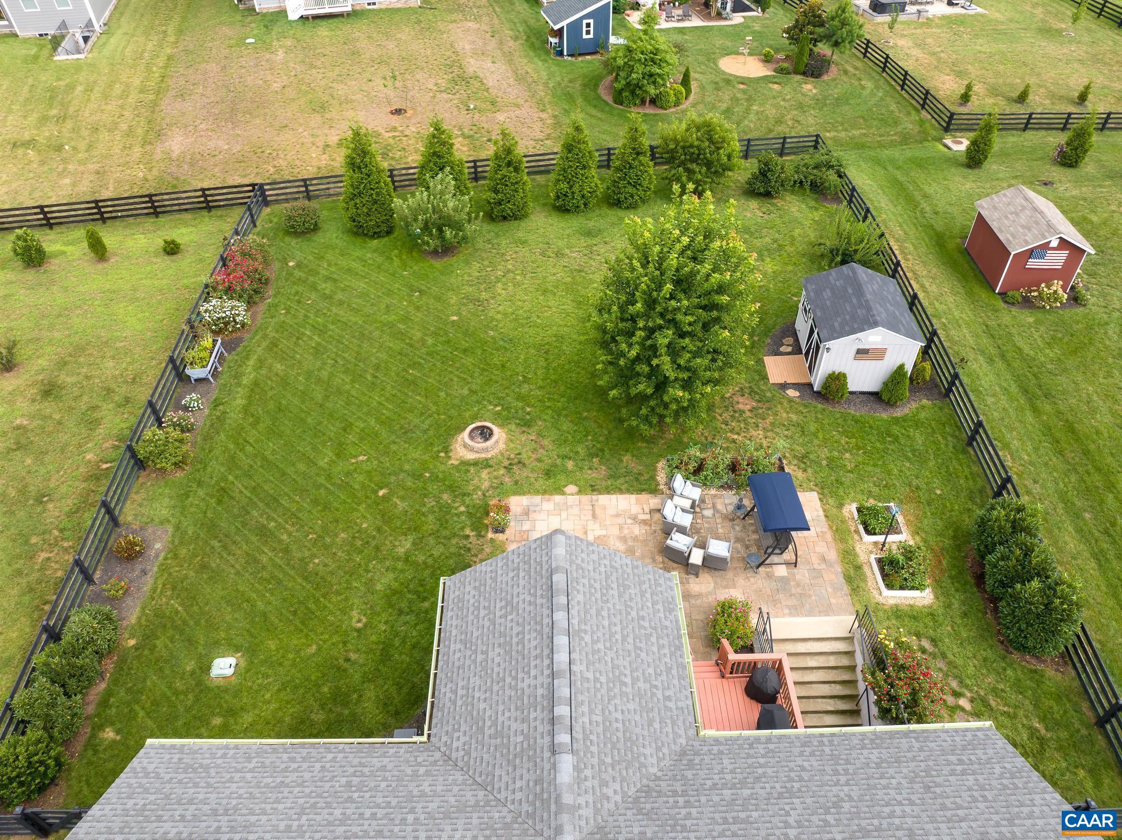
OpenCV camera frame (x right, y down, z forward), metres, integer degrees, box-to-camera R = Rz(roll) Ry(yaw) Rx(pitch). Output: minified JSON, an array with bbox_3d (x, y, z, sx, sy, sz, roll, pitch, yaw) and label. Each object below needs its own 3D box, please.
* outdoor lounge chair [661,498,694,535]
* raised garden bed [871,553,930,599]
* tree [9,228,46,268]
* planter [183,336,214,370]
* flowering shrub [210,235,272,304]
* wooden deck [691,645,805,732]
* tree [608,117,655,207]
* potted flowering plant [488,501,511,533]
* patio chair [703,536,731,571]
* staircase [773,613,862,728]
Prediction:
[{"bbox_3d":[3.600,2.976,24.131,0.780,0.760,0.730,14,44,15],"label":"outdoor lounge chair"},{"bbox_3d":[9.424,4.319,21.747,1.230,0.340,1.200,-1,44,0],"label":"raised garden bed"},{"bbox_3d":[-24.297,-7.907,35.295,1.350,1.750,1.350,0,43,0],"label":"tree"},{"bbox_3d":[-13.030,-2.148,28.658,0.820,0.880,1.820,-3,43,-2],"label":"planter"},{"bbox_3d":[-14.310,-6.882,35.235,2.400,1.400,4.000,-4,44,-3],"label":"flowering shrub"},{"bbox_3d":[3.930,6.999,17.729,2.950,1.350,3.050,-1,44,0],"label":"wooden deck"},{"bbox_3d":[3.587,-12.900,38.820,2.354,4.503,2.354,-1,43,0],"label":"tree"},{"bbox_3d":[-1.959,2.992,24.211,0.700,0.700,0.850,0,43,0],"label":"potted flowering plant"},{"bbox_3d":[4.669,3.928,23.083,0.730,0.760,0.780,13,44,14],"label":"patio chair"},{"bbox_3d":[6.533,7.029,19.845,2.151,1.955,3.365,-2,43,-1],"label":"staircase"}]

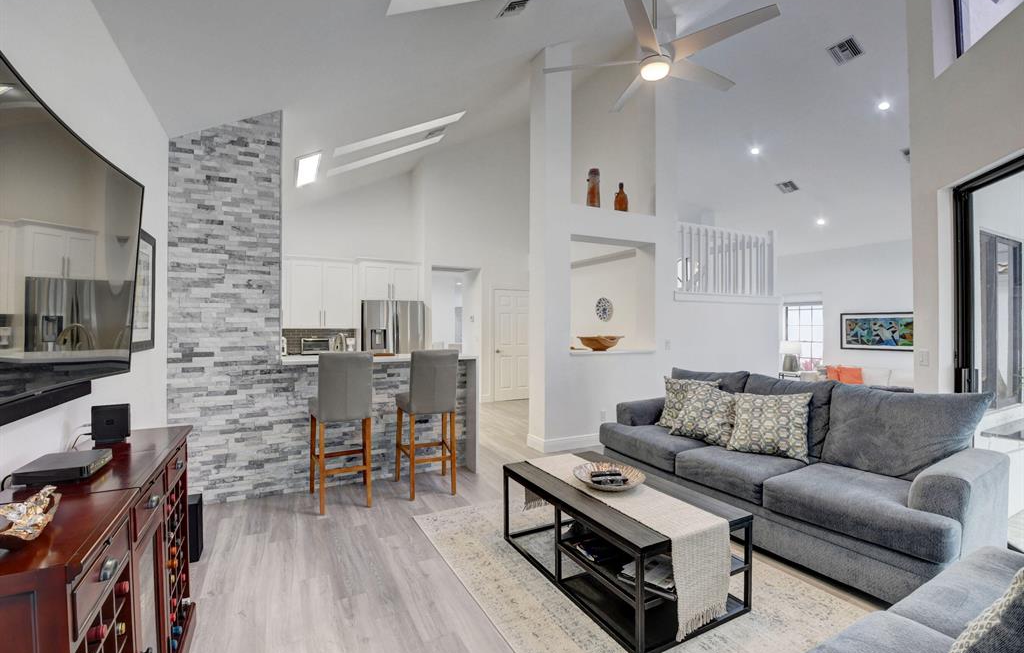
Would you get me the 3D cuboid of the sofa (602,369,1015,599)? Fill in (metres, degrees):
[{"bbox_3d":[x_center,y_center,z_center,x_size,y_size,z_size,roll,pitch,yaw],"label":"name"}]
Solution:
[{"bbox_3d":[1.702,0.874,3.008,0.970,0.950,2.285,0,0,-29],"label":"sofa"}]

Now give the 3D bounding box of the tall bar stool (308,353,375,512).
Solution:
[{"bbox_3d":[-1.327,0.774,3.326,0.415,1.140,0.510,0,0,-26],"label":"tall bar stool"}]

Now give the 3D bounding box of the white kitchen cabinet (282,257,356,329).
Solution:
[{"bbox_3d":[-2.880,-0.484,6.374,0.950,1.030,0.340,0,0,-29],"label":"white kitchen cabinet"}]

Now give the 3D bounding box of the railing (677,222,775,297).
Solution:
[{"bbox_3d":[3.140,-0.957,6.171,2.210,0.980,0.090,0,0,-29],"label":"railing"}]

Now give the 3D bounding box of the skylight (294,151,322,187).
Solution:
[{"bbox_3d":[-2.471,-1.901,5.168,0.290,0.080,1.100,-29,13,-26],"label":"skylight"}]

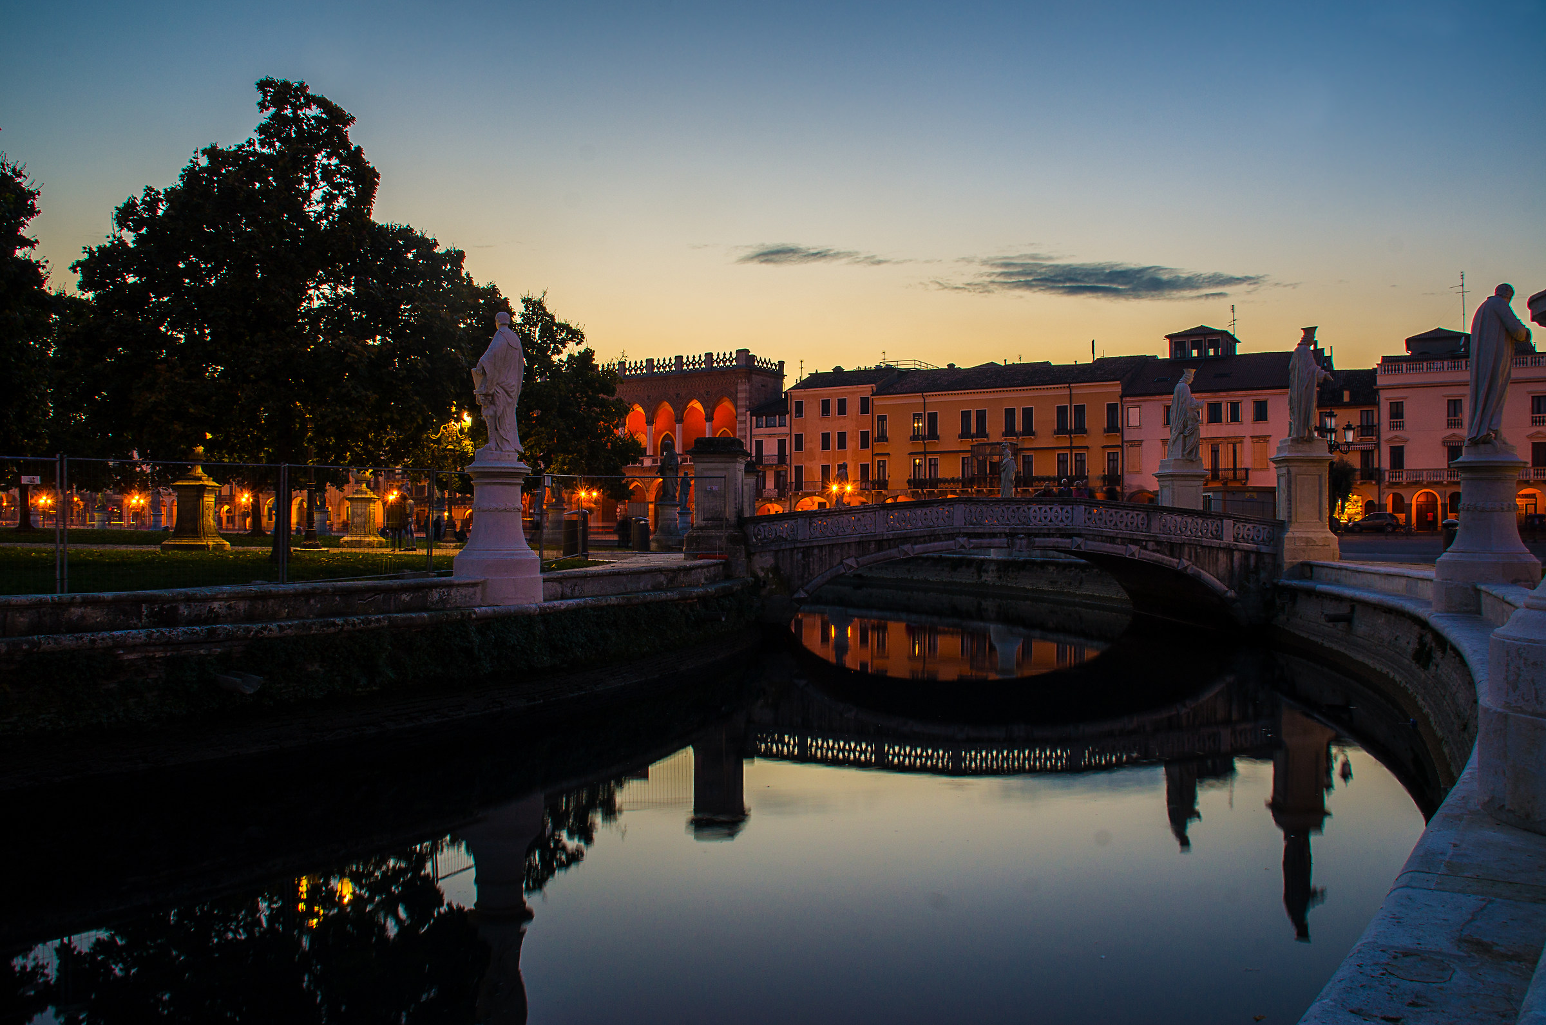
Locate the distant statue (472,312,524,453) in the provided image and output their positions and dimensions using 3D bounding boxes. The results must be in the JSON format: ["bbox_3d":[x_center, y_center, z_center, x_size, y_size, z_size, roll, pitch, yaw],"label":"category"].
[{"bbox_3d":[-5.355,-2.534,22.500,0.900,2.750,1.000,0,0,40],"label":"distant statue"}]

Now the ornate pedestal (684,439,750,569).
[{"bbox_3d":[-1.586,-0.170,32.700,1.600,3.800,1.600,0,0,6],"label":"ornate pedestal"}]

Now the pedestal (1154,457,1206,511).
[{"bbox_3d":[14.432,0.000,41.000,1.450,3.700,1.450,0,0,3],"label":"pedestal"}]

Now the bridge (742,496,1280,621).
[{"bbox_3d":[6.950,1.400,36.800,15.100,3.650,8.300,0,0,2],"label":"bridge"}]

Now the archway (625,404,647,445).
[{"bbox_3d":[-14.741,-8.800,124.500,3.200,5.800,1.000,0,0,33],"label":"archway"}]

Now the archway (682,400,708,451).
[{"bbox_3d":[-8.110,-8.800,120.500,3.200,5.900,1.000,0,0,33],"label":"archway"}]

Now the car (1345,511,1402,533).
[{"bbox_3d":[44.115,0.710,85.000,4.100,1.530,1.750,0,0,30],"label":"car"}]

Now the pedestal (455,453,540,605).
[{"bbox_3d":[-5.344,0.255,22.500,1.650,2.980,1.650,0,0,-18],"label":"pedestal"}]

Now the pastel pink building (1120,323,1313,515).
[{"bbox_3d":[41.000,-7.700,103.300,15.500,18.600,16.000,0,0,30],"label":"pastel pink building"}]

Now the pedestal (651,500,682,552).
[{"bbox_3d":[-5.354,0.646,59.000,1.600,2.750,1.600,0,0,0],"label":"pedestal"}]

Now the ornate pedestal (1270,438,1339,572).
[{"bbox_3d":[15.268,-0.200,33.300,1.500,3.800,1.500,0,0,6],"label":"ornate pedestal"}]

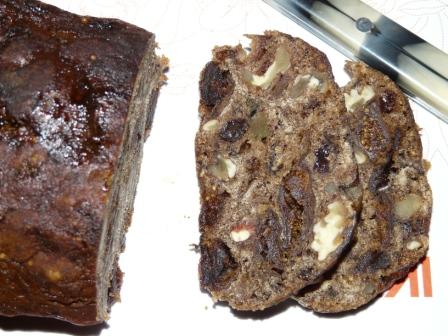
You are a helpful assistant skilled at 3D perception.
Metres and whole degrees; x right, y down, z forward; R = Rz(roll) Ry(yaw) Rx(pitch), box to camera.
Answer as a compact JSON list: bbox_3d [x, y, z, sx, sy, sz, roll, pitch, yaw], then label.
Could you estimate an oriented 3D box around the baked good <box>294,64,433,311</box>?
[{"bbox_3d":[0.060,0.009,0.465,0.064,0.011,0.109,5,85,0],"label":"baked good"}]

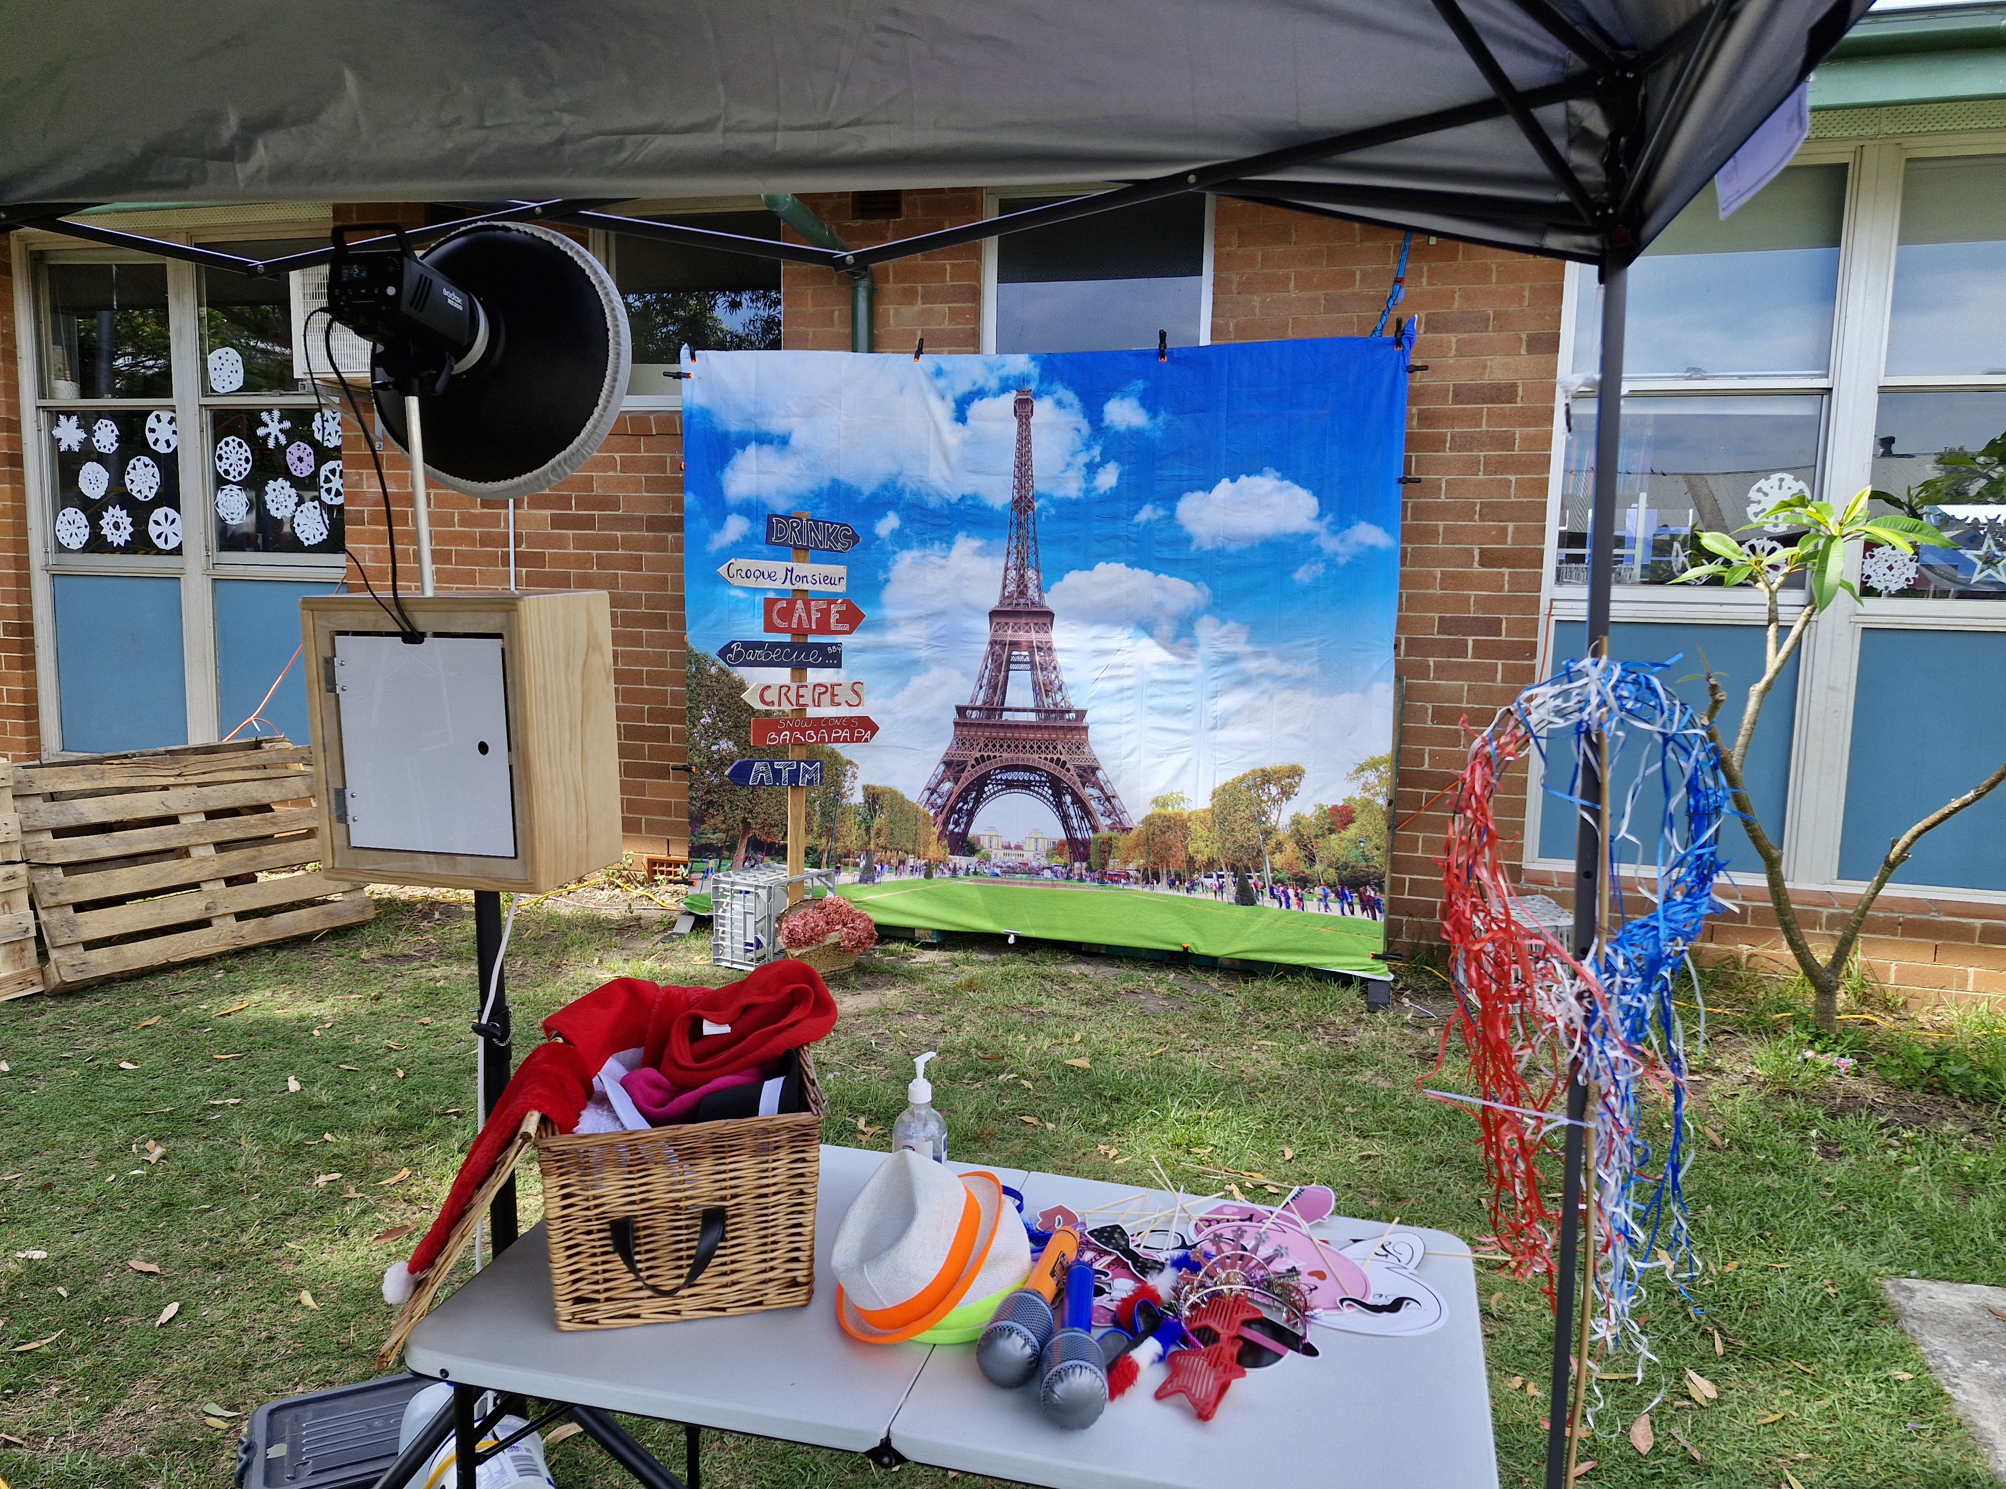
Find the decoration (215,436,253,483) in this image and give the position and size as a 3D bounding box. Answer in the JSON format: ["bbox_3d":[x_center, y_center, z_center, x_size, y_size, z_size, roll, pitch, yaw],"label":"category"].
[{"bbox_3d":[-3.774,-1.396,6.543,0.214,0.221,0.010,3,8,14],"label":"decoration"}]

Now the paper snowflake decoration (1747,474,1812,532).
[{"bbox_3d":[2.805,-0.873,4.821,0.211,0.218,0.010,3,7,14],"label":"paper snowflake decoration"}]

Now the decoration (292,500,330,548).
[{"bbox_3d":[-3.363,-1.074,6.479,0.208,0.227,0.010,3,8,14],"label":"decoration"}]

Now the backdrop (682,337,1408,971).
[{"bbox_3d":[0.054,-0.340,4.858,2.680,2.200,0.060,3,7,14],"label":"backdrop"}]

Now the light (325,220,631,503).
[{"bbox_3d":[-0.788,-0.585,1.871,0.420,0.420,0.355,2,1,8],"label":"light"}]

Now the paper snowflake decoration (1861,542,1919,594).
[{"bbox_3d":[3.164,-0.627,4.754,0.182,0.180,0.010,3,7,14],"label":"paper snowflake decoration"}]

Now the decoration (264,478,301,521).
[{"bbox_3d":[-3.517,-1.200,6.502,0.202,0.197,0.010,3,8,14],"label":"decoration"}]

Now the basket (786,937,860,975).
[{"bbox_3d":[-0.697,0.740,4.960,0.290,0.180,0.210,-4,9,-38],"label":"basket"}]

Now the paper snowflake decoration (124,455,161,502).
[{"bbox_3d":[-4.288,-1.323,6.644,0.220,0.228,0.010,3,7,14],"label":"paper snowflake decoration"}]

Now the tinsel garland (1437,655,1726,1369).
[{"bbox_3d":[0.924,0.427,2.130,0.450,1.140,0.220,1,7,-6],"label":"tinsel garland"}]

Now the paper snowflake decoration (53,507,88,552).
[{"bbox_3d":[-4.785,-1.105,6.839,0.223,0.216,0.010,3,8,14],"label":"paper snowflake decoration"}]

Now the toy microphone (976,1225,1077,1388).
[{"bbox_3d":[0.036,0.641,1.541,0.071,0.071,0.295,3,11,17],"label":"toy microphone"}]

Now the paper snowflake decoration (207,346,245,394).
[{"bbox_3d":[-3.765,-1.816,6.462,0.212,0.223,0.010,3,8,14],"label":"paper snowflake decoration"}]

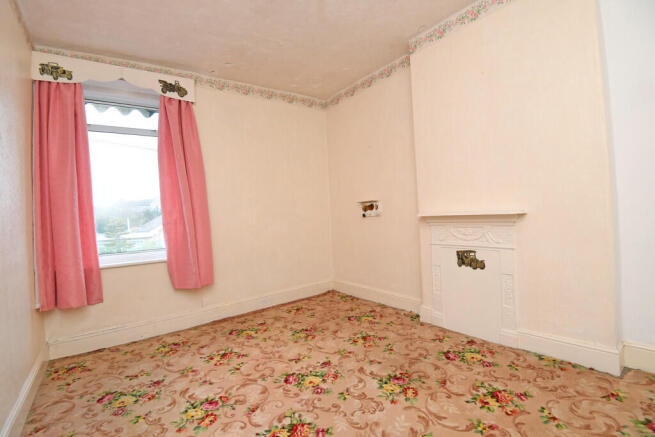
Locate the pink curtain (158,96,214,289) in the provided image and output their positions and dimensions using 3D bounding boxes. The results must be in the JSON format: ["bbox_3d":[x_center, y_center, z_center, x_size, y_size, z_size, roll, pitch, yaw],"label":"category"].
[{"bbox_3d":[-1.408,-0.263,2.903,0.431,1.908,0.130,-3,0,-36],"label":"pink curtain"}]

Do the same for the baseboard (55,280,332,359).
[{"bbox_3d":[-1.111,1.006,3.224,2.905,0.165,0.028,-3,0,-36],"label":"baseboard"}]

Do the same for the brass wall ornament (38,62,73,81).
[{"bbox_3d":[-2.165,-1.176,2.327,0.199,0.140,0.022,-3,0,-36],"label":"brass wall ornament"}]

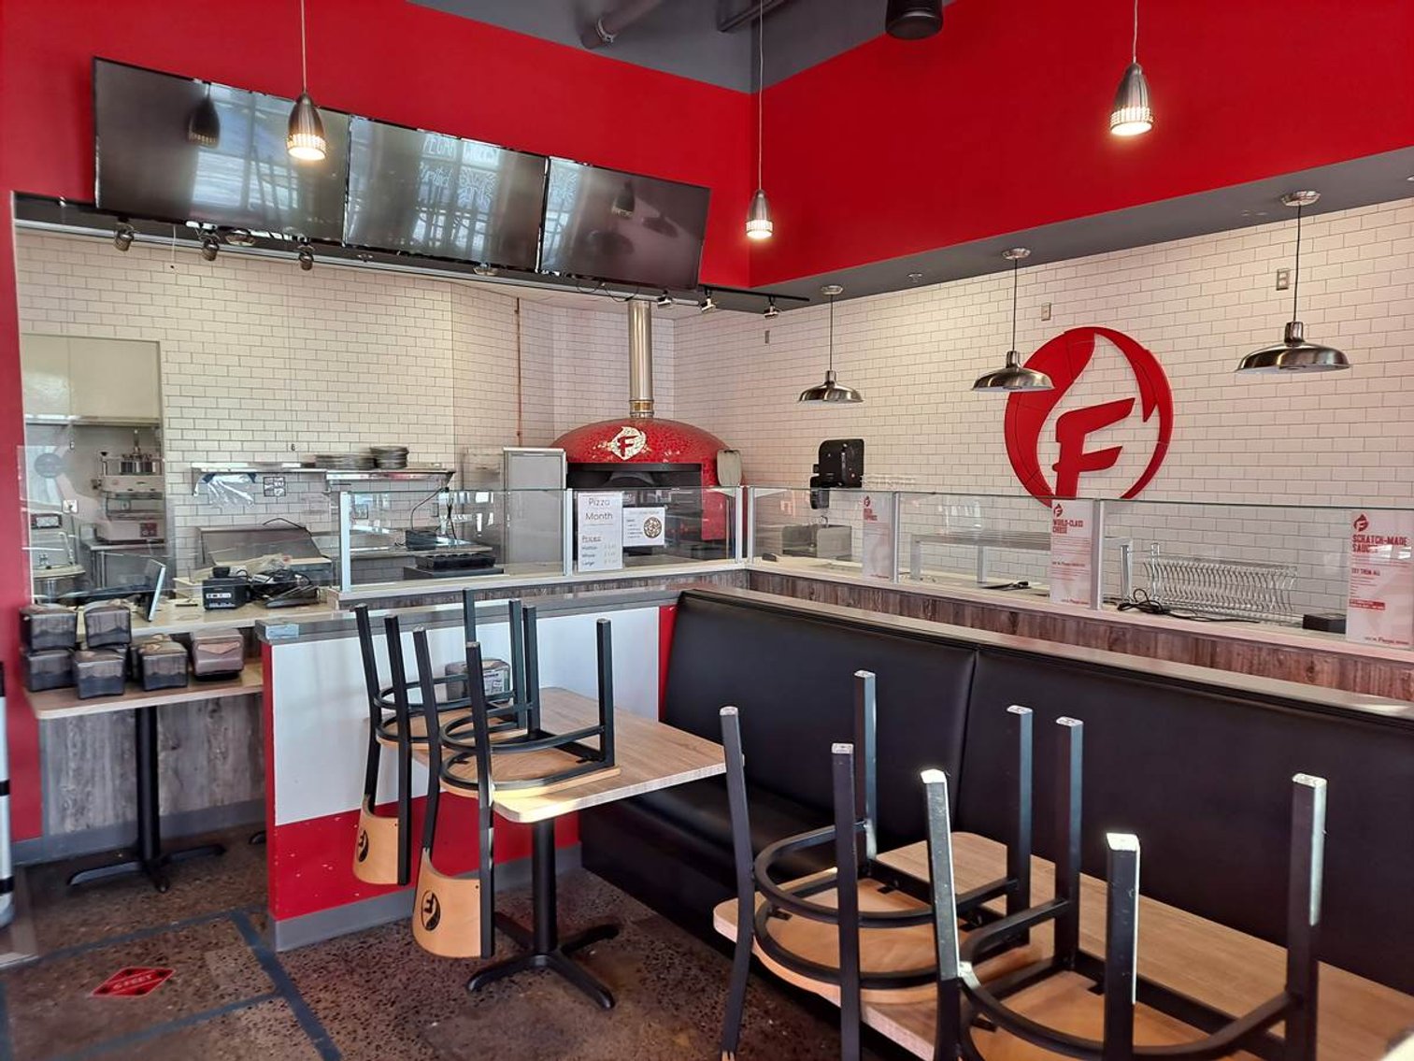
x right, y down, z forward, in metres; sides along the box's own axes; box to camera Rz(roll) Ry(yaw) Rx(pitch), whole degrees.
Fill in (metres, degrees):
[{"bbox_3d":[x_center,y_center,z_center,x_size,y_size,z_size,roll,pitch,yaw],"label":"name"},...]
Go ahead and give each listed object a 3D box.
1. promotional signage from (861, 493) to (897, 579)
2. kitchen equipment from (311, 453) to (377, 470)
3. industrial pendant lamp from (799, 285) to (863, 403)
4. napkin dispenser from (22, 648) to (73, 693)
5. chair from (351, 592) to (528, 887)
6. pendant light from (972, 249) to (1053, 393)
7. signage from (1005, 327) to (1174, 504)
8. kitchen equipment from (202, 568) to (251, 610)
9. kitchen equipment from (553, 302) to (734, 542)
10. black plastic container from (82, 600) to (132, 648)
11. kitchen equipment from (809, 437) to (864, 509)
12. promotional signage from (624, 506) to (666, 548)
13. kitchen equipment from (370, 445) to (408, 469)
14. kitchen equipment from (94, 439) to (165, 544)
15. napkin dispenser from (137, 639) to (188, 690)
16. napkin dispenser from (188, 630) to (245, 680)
[{"bbox_3d":[0.895,0.038,5.358,0.008,0.440,0.210,-2,5,-36],"label":"promotional signage"},{"bbox_3d":[-2.751,-0.518,7.720,0.460,0.125,0.340,-3,5,-36],"label":"kitchen equipment"},{"bbox_3d":[0.976,-1.451,7.989,0.495,0.857,0.495,0,4,0],"label":"industrial pendant lamp"},{"bbox_3d":[-2.595,0.537,4.046,0.150,0.150,0.180,-3,5,-36],"label":"napkin dispenser"},{"bbox_3d":[-0.854,0.625,3.208,0.465,0.805,0.400,-2,5,-36],"label":"chair"},{"bbox_3d":[2.001,-1.362,6.644,0.500,0.880,0.500,-3,5,-36],"label":"pendant light"},{"bbox_3d":[2.446,-0.693,6.636,0.040,1.225,1.235,-2,5,-36],"label":"signage"},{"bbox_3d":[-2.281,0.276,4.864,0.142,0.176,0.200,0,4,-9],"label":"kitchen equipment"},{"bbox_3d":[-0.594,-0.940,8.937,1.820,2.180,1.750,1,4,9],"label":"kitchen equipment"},{"bbox_3d":[-2.406,0.374,4.104,0.153,0.148,0.195,-2,5,-36],"label":"black plastic container"},{"bbox_3d":[1.053,-0.473,8.611,0.220,0.600,0.520,-3,5,-36],"label":"kitchen equipment"},{"bbox_3d":[-0.351,-0.022,5.793,0.275,0.216,0.006,-2,5,-36],"label":"promotional signage"},{"bbox_3d":[-2.465,-0.566,7.927,0.285,0.185,0.285,-3,5,-36],"label":"kitchen equipment"},{"bbox_3d":[-4.851,-0.334,8.649,0.460,0.880,0.580,-2,5,-36],"label":"kitchen equipment"},{"bbox_3d":[-2.136,0.530,4.002,0.158,0.152,0.195,-2,4,-30],"label":"napkin dispenser"},{"bbox_3d":[-2.031,0.511,4.239,0.170,0.180,0.170,-3,5,-36],"label":"napkin dispenser"}]

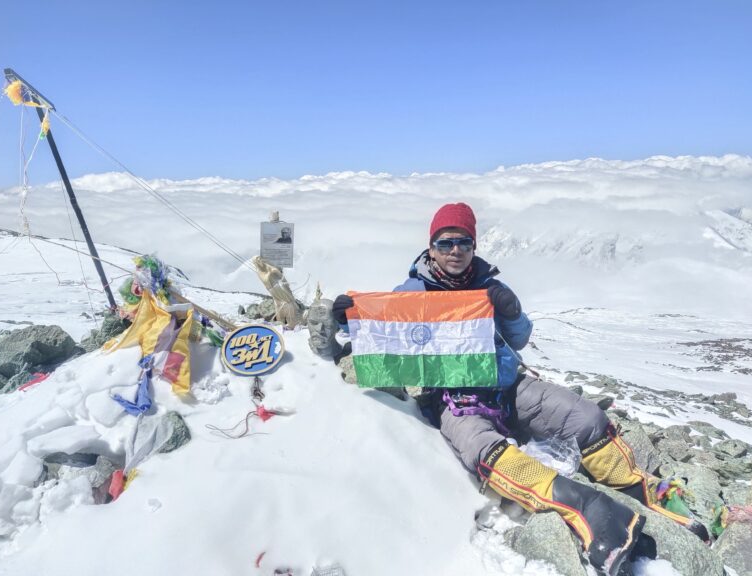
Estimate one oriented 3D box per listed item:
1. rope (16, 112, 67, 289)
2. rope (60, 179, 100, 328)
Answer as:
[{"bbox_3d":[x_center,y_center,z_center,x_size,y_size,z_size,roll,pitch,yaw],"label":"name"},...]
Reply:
[{"bbox_3d":[-1.699,-0.457,2.600,0.230,0.880,0.140,-11,17,-31],"label":"rope"},{"bbox_3d":[-1.561,-0.178,2.700,0.100,0.800,0.080,-10,16,-29],"label":"rope"}]

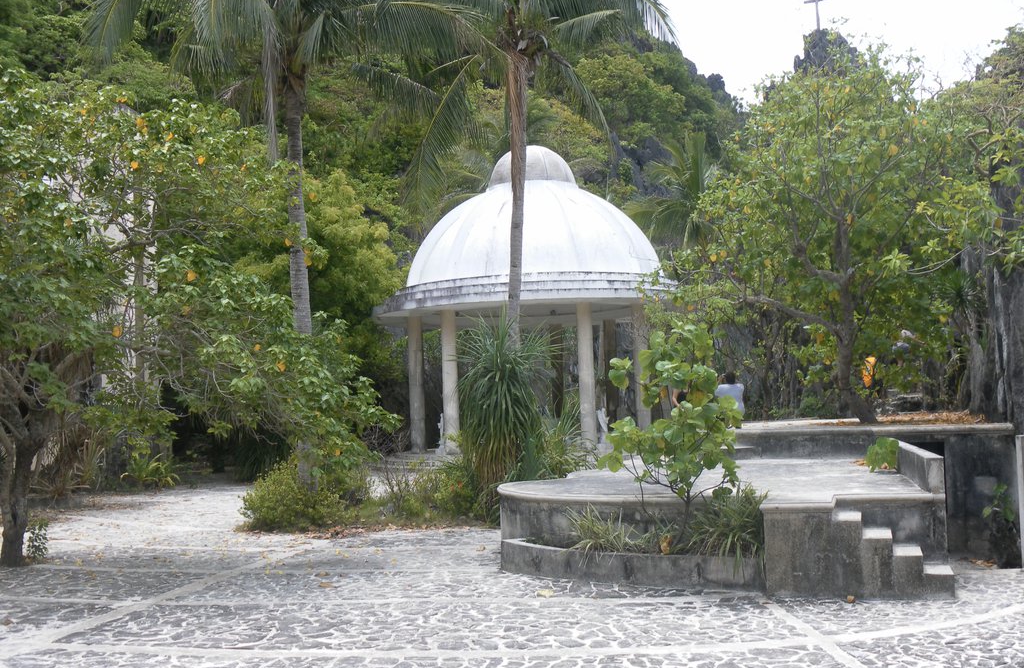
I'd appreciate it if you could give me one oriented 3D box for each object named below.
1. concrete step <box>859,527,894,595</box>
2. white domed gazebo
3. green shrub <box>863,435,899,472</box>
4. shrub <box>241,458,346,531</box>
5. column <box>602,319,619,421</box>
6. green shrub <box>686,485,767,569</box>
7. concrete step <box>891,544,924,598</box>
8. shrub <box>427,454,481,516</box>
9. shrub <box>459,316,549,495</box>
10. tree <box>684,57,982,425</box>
[{"bbox_3d":[3.153,1.983,9.007,0.235,0.485,0.625,-3,-4,17],"label":"concrete step"},{"bbox_3d":[0.633,-0.969,27.096,8.586,7.927,8.586,-2,-3,1],"label":"white domed gazebo"},{"bbox_3d":[4.091,1.330,11.432,0.380,0.373,0.300,-3,-4,19],"label":"green shrub"},{"bbox_3d":[-3.237,2.356,15.394,1.620,0.976,1.450,-1,-4,-12],"label":"shrub"},{"bbox_3d":[2.876,1.291,29.669,0.370,3.424,0.370,-2,-3,5],"label":"column"},{"bbox_3d":[1.955,1.704,9.361,0.760,0.646,0.700,-3,-3,11],"label":"green shrub"},{"bbox_3d":[3.389,2.040,8.937,0.235,0.344,0.625,-3,-4,17],"label":"concrete step"},{"bbox_3d":[-0.850,2.300,15.593,0.800,0.935,0.800,-2,-3,-3],"label":"shrub"},{"bbox_3d":[-0.081,1.267,16.755,1.500,3.078,1.450,-2,-3,0],"label":"shrub"},{"bbox_3d":[4.729,-1.403,14.699,4.500,5.402,4.300,-3,-4,18],"label":"tree"}]

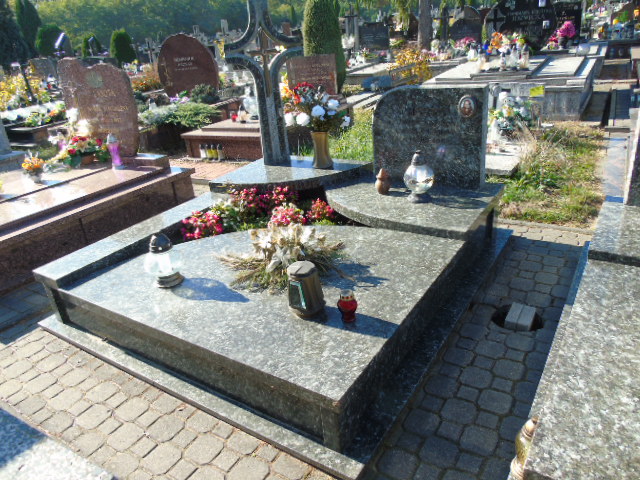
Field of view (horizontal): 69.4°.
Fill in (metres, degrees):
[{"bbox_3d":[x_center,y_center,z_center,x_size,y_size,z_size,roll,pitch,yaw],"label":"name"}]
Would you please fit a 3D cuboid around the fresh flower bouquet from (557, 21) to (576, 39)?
[{"bbox_3d":[4.407,-3.763,8.263,0.360,0.350,0.340,7,27,26],"label":"fresh flower bouquet"}]

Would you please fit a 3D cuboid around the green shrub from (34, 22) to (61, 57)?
[{"bbox_3d":[-7.343,-5.395,12.500,0.850,0.950,0.850,-17,26,-24],"label":"green shrub"}]

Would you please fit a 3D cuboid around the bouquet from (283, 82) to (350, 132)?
[{"bbox_3d":[-0.027,-1.018,3.551,0.480,0.360,0.420,-5,24,1],"label":"bouquet"}]

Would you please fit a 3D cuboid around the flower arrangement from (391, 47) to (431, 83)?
[{"bbox_3d":[2.100,-3.983,10.610,0.920,0.850,0.750,11,28,31],"label":"flower arrangement"}]

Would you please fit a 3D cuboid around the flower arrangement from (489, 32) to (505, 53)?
[{"bbox_3d":[3.215,-3.598,8.419,0.300,0.380,0.300,3,26,20],"label":"flower arrangement"}]

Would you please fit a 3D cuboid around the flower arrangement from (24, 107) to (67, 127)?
[{"bbox_3d":[-4.786,-2.145,8.059,0.700,0.300,0.450,11,28,31],"label":"flower arrangement"}]

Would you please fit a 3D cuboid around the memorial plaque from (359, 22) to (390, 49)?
[{"bbox_3d":[1.588,-5.942,13.464,1.000,0.780,0.120,11,28,31],"label":"memorial plaque"}]

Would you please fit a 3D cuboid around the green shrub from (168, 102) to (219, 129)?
[{"bbox_3d":[-1.928,-1.898,7.045,0.700,0.340,0.580,11,28,31],"label":"green shrub"}]

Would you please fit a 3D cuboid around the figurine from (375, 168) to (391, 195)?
[{"bbox_3d":[0.435,-0.408,3.209,0.105,0.170,0.105,5,26,22],"label":"figurine"}]

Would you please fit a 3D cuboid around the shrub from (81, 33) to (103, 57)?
[{"bbox_3d":[-6.180,-5.287,12.500,0.550,0.750,0.550,-15,26,-20],"label":"shrub"}]

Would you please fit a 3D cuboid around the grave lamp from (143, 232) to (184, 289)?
[{"bbox_3d":[-0.821,0.100,2.453,0.180,0.300,0.180,11,28,31],"label":"grave lamp"}]

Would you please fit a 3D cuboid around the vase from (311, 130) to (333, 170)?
[{"bbox_3d":[0.016,-0.719,3.685,0.165,0.278,0.165,-5,24,1],"label":"vase"}]

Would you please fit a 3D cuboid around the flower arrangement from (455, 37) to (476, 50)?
[{"bbox_3d":[3.209,-4.334,10.195,0.480,0.360,0.420,2,25,17],"label":"flower arrangement"}]

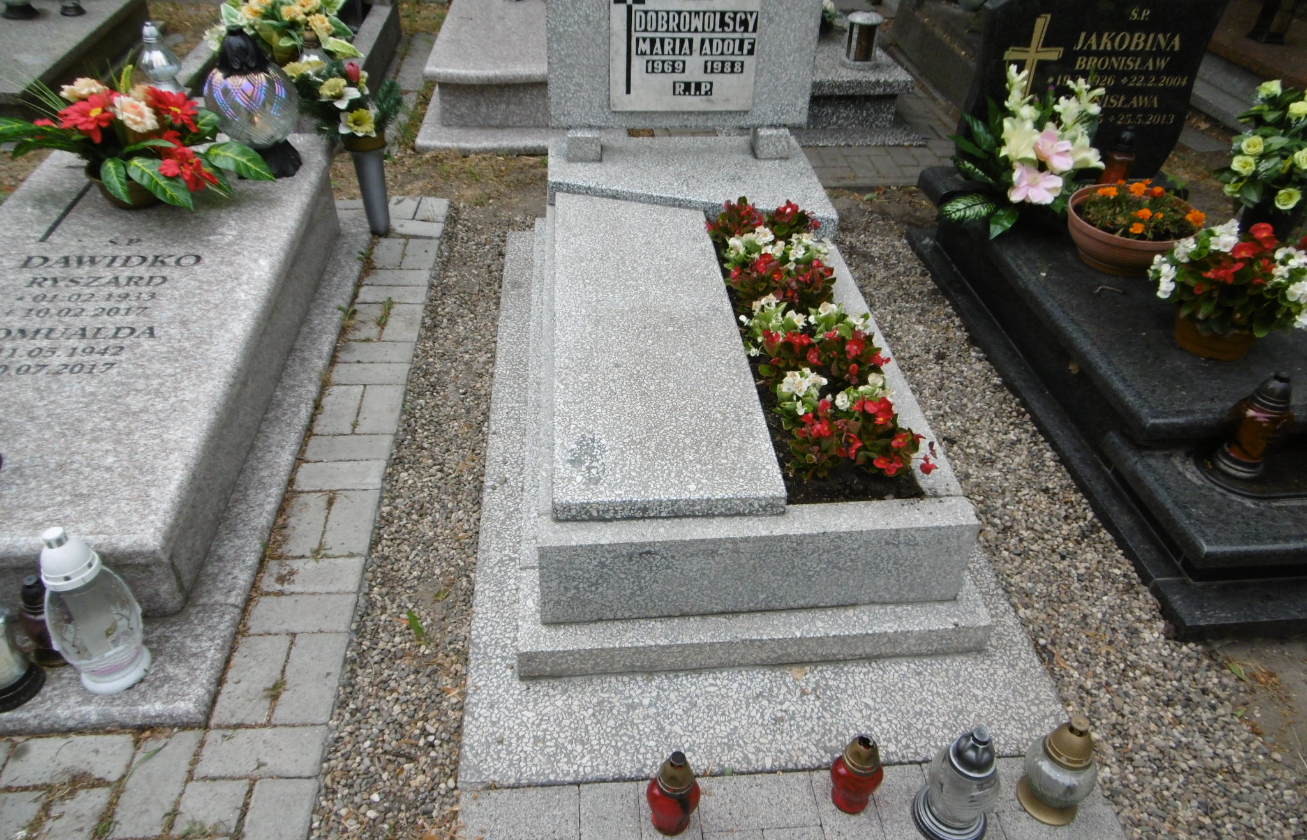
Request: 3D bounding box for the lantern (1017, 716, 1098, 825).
[{"bbox_3d":[0.670,0.561,1.491,0.112,0.213,0.112,-2,37,-5],"label":"lantern"}]

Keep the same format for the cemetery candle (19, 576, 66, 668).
[{"bbox_3d":[-1.078,0.358,1.597,0.086,0.180,0.086,-2,37,-5],"label":"cemetery candle"}]

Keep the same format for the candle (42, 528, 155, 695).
[{"bbox_3d":[-0.950,0.326,1.524,0.155,0.345,0.155,-2,39,-5],"label":"candle"}]

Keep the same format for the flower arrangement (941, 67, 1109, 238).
[{"bbox_3d":[1.109,-0.790,2.708,0.500,0.460,0.370,-2,37,-5],"label":"flower arrangement"}]

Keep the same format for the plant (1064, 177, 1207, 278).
[{"bbox_3d":[1.390,-0.552,2.630,0.370,0.185,0.370,-2,37,-5],"label":"plant"}]

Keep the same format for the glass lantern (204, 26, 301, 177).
[{"bbox_3d":[-1.117,-0.887,2.531,0.245,0.387,0.245,-2,39,-5],"label":"glass lantern"}]

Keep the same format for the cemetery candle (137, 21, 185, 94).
[{"bbox_3d":[-1.903,-1.380,3.481,0.148,0.269,0.148,-2,39,-5],"label":"cemetery candle"}]

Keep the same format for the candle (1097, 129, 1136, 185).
[{"bbox_3d":[1.503,-0.848,2.936,0.088,0.208,0.088,-2,37,-5],"label":"candle"}]

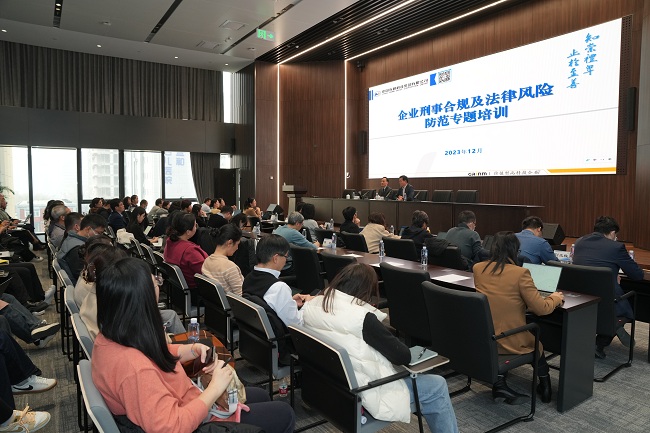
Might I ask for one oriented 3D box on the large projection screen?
[{"bbox_3d":[3.688,-2.587,11.615,0.080,3.060,7.420,-3,5,-36],"label":"large projection screen"}]

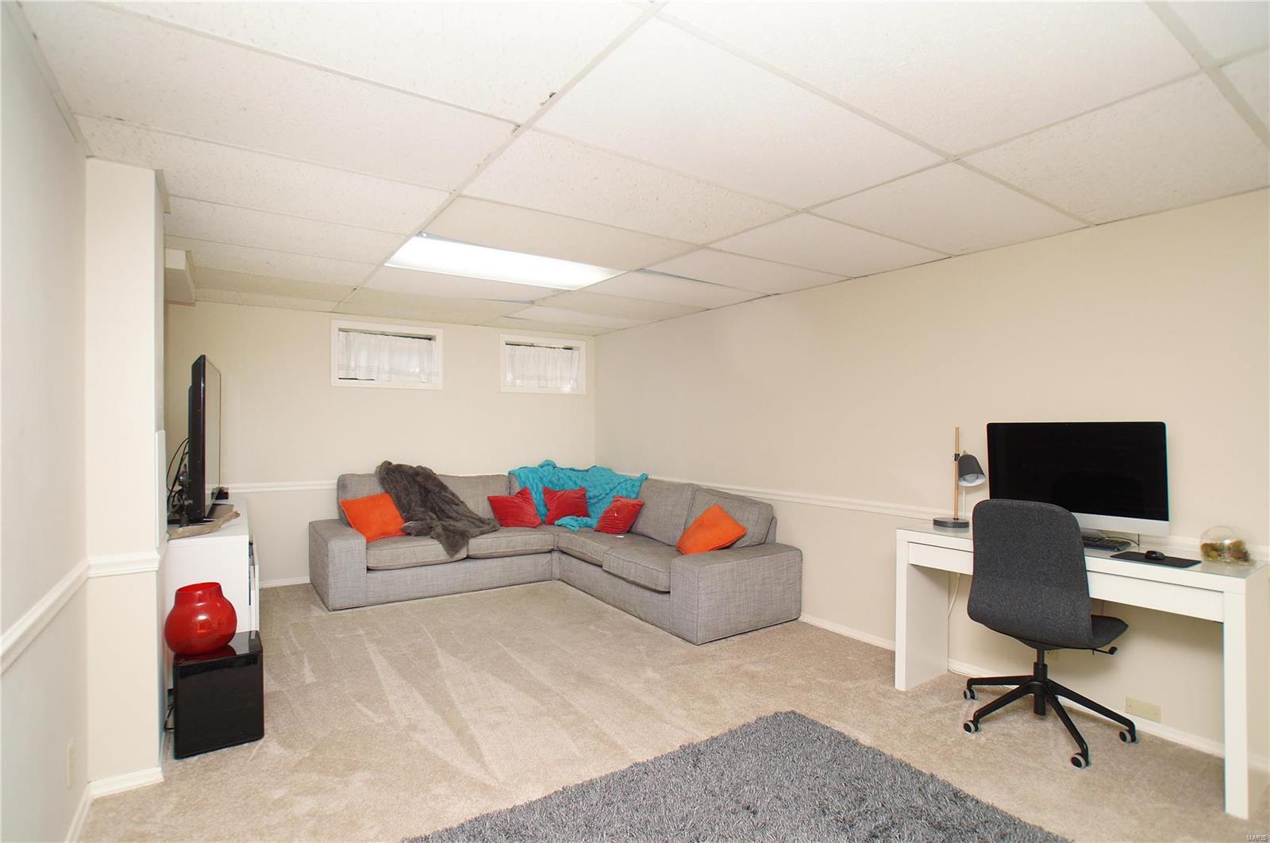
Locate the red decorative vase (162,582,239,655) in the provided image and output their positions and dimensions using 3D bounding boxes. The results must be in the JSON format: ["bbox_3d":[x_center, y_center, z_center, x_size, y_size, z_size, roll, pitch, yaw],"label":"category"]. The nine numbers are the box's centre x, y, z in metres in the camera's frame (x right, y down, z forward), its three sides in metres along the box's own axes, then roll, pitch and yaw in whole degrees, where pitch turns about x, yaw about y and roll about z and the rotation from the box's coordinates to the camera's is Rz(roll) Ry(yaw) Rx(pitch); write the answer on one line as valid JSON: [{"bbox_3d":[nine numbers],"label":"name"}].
[{"bbox_3d":[-1.809,0.818,2.356,0.240,0.255,0.240,0,-1,-32],"label":"red decorative vase"}]

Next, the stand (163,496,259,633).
[{"bbox_3d":[-2.604,0.952,3.439,0.420,0.730,1.700,0,-1,-35],"label":"stand"}]

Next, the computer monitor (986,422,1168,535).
[{"bbox_3d":[1.942,0.265,2.510,0.190,0.510,0.650,1,-1,-44],"label":"computer monitor"}]

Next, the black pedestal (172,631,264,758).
[{"bbox_3d":[-1.725,1.127,2.371,0.285,0.360,0.295,0,-1,-32],"label":"black pedestal"}]

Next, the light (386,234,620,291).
[{"bbox_3d":[-0.713,-0.877,3.175,1.190,0.060,0.600,0,-1,-35],"label":"light"}]

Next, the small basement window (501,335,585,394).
[{"bbox_3d":[-0.855,-0.526,5.347,0.860,0.525,0.080,0,-1,-33],"label":"small basement window"}]

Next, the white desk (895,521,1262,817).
[{"bbox_3d":[1.799,0.914,2.434,0.415,0.785,1.190,0,-1,-38],"label":"white desk"}]

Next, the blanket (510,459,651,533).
[{"bbox_3d":[-0.473,0.571,4.883,1.150,0.530,0.750,0,-1,7],"label":"blanket"}]

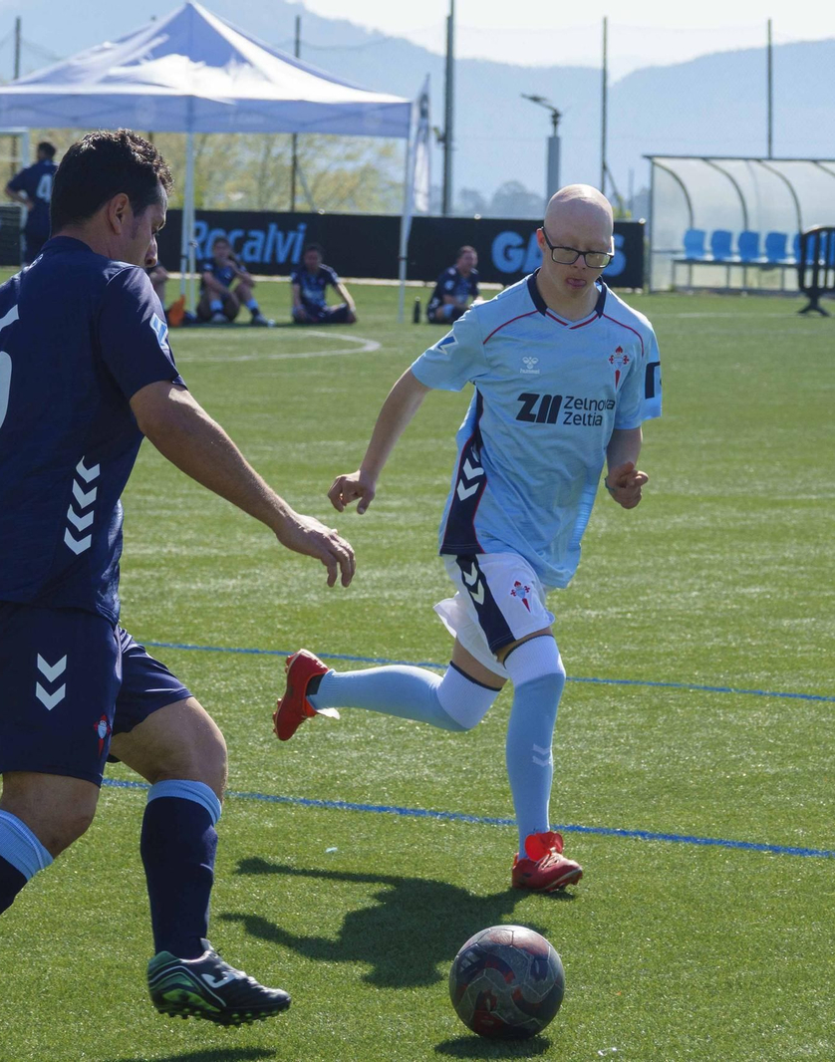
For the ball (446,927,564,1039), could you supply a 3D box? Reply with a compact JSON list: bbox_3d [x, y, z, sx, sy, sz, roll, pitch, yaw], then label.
[{"bbox_3d":[0.172,0.862,11.420,0.220,0.220,0.220,1,4,0],"label":"ball"}]

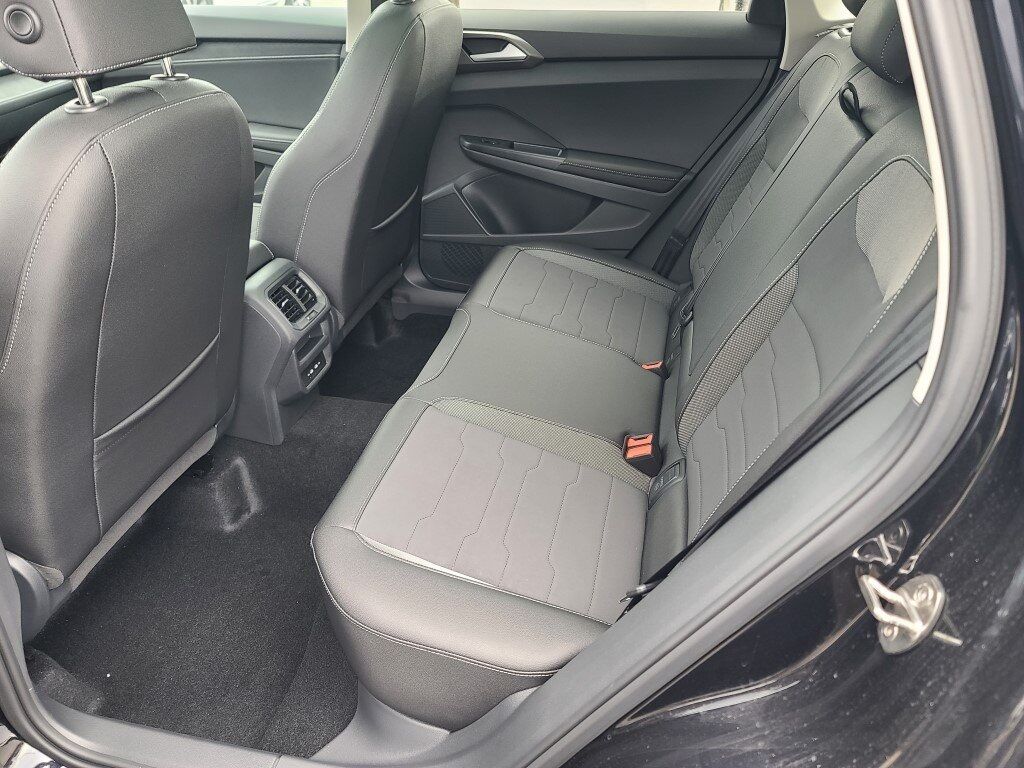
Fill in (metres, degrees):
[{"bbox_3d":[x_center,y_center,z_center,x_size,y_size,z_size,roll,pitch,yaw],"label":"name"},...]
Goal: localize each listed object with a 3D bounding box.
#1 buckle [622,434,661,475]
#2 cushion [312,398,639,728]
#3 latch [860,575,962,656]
[{"bbox_3d":[0.215,0.114,1.210,0.045,0.070,0.035,-14,45,22],"label":"buckle"},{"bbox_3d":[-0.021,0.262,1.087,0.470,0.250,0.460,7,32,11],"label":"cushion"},{"bbox_3d":[0.286,0.168,0.563,0.046,0.068,0.045,23,31,-8],"label":"latch"}]

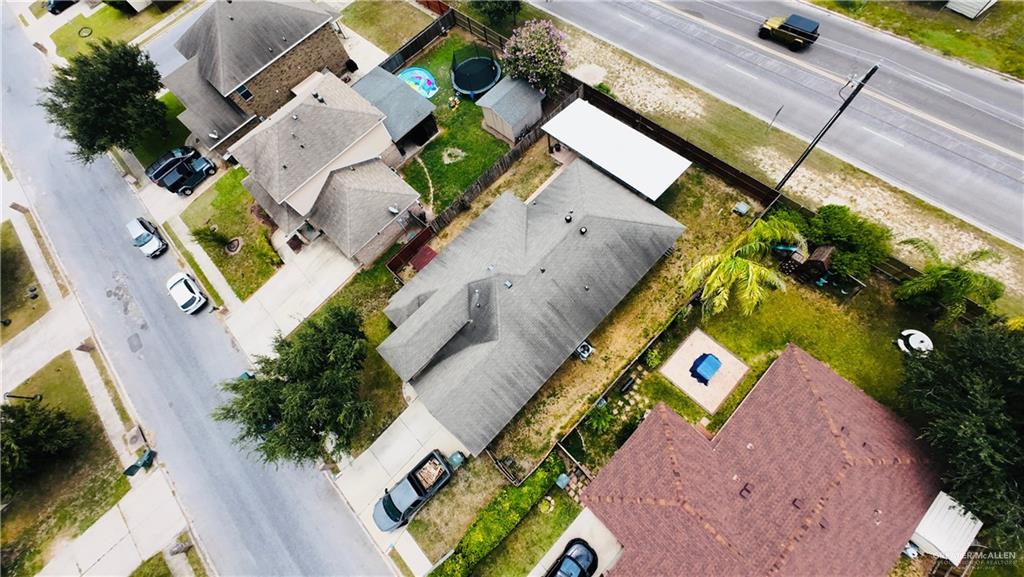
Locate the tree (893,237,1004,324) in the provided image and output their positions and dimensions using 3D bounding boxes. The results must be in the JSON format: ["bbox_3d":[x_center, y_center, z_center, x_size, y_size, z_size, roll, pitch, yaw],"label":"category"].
[{"bbox_3d":[24.993,-0.433,19.170,4.800,3.700,4.800,-2,70,7],"label":"tree"}]

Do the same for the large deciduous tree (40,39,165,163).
[{"bbox_3d":[-34.996,-16.028,28.906,8.600,6.600,10.000,41,80,19],"label":"large deciduous tree"}]

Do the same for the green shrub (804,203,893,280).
[{"bbox_3d":[21.637,-3.042,20.938,4.400,3.000,4.100,-2,70,7],"label":"green shrub"}]

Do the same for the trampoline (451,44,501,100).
[{"bbox_3d":[-3.085,-18.783,28.540,4.100,2.200,4.100,-2,70,7],"label":"trampoline"}]

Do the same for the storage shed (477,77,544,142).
[{"bbox_3d":[-0.004,-16.069,29.148,4.450,3.050,4.300,42,81,18],"label":"storage shed"}]

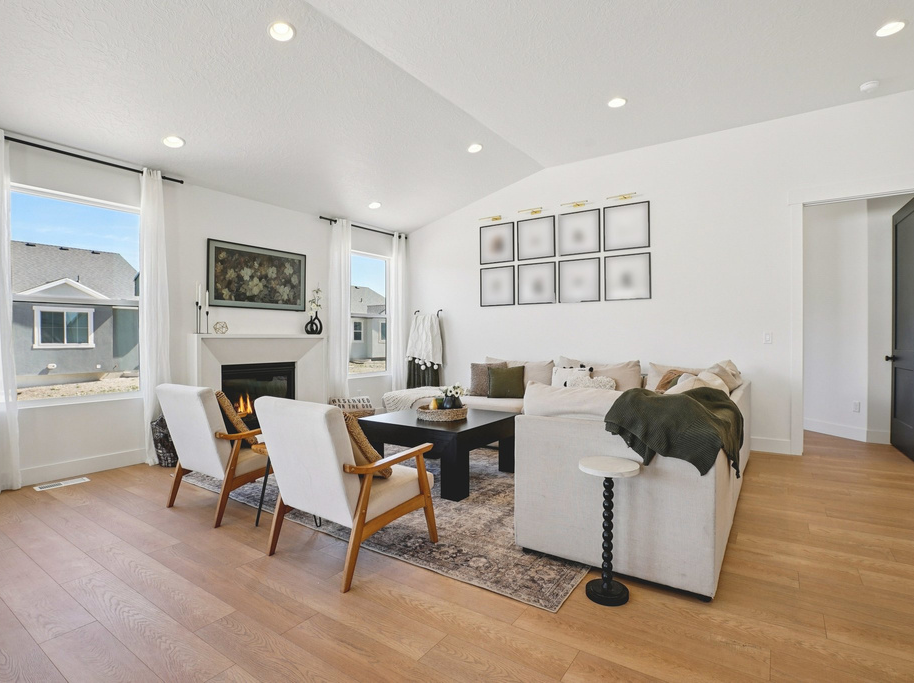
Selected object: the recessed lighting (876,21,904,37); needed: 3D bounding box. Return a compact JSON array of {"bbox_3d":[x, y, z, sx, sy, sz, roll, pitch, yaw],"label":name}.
[{"bbox_3d":[3.052,-2.199,3.206,0.170,0.030,0.170,0,1,36],"label":"recessed lighting"}]

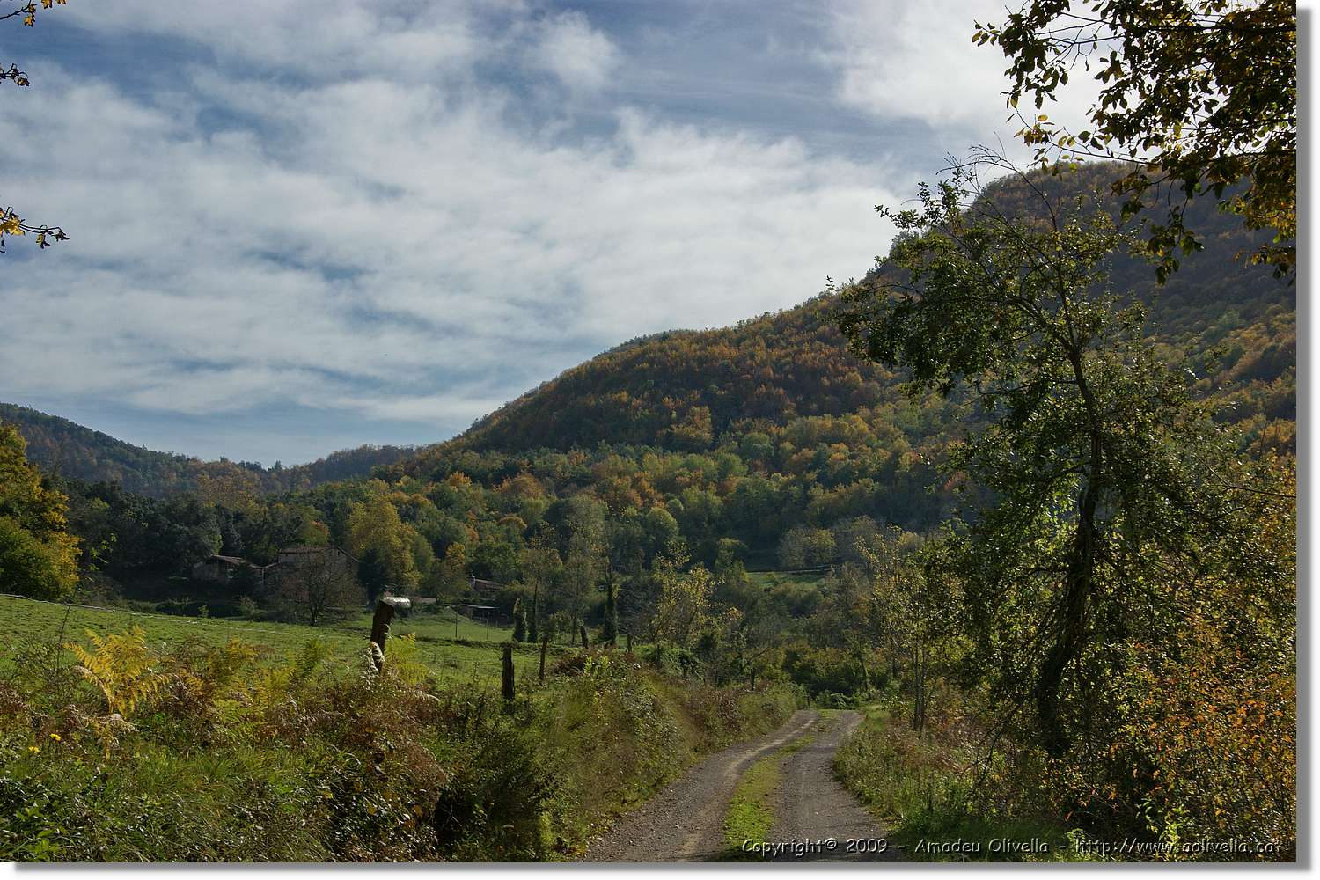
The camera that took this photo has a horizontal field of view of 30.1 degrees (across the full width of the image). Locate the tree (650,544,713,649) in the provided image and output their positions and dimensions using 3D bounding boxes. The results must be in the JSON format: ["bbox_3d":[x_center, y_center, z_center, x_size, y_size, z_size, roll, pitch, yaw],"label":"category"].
[{"bbox_3d":[0.723,5.338,82.000,2.200,3.700,2.100,0,-5,0],"label":"tree"}]

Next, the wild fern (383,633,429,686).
[{"bbox_3d":[-2.018,1.761,19.500,0.380,0.470,0.330,0,-5,0],"label":"wild fern"}]

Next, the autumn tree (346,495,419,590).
[{"bbox_3d":[-29.927,11.908,265.000,8.000,11.300,7.600,0,-5,0],"label":"autumn tree"}]

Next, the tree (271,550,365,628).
[{"bbox_3d":[-27.179,11.711,195.000,7.200,6.300,6.800,0,-5,0],"label":"tree"}]

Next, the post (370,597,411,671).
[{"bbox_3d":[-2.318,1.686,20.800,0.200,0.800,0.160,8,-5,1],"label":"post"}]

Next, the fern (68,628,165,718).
[{"bbox_3d":[-3.100,1.341,14.000,0.580,0.580,0.480,0,-5,0],"label":"fern"}]

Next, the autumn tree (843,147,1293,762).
[{"bbox_3d":[5.738,0.353,35.000,6.500,8.800,6.000,0,-5,0],"label":"autumn tree"}]

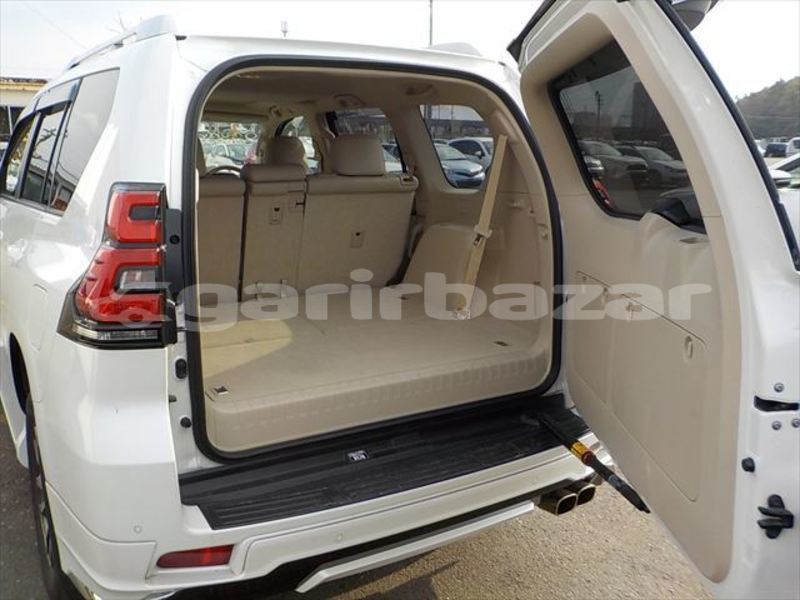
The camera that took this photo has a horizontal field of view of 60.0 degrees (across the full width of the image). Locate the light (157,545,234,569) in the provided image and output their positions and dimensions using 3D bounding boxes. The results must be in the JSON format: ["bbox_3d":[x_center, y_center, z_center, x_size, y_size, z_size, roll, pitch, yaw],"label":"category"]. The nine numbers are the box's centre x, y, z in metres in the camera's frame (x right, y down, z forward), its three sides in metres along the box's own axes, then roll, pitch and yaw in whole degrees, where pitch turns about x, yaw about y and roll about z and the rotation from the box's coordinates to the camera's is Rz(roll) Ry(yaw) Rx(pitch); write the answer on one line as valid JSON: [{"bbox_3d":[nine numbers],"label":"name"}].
[{"bbox_3d":[-0.492,0.615,1.667,0.185,0.052,0.035,-4,14,-18],"label":"light"}]

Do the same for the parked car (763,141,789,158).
[{"bbox_3d":[31.415,-12.474,57.849,1.700,1.500,4.200,5,14,20],"label":"parked car"}]

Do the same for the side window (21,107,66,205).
[{"bbox_3d":[-1.410,-0.567,2.752,0.030,0.400,0.860,14,3,-34],"label":"side window"}]

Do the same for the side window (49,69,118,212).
[{"bbox_3d":[-0.950,-0.460,2.054,0.030,0.420,0.600,14,3,-35],"label":"side window"}]

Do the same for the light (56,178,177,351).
[{"bbox_3d":[-0.666,-0.082,1.601,0.225,0.372,0.270,-7,15,-32],"label":"light"}]

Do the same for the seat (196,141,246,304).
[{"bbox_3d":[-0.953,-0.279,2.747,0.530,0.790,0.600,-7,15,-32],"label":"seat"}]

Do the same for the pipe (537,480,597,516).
[{"bbox_3d":[0.546,0.645,2.330,0.165,0.070,0.140,-7,15,-30],"label":"pipe"}]

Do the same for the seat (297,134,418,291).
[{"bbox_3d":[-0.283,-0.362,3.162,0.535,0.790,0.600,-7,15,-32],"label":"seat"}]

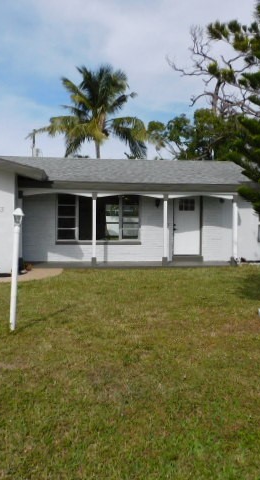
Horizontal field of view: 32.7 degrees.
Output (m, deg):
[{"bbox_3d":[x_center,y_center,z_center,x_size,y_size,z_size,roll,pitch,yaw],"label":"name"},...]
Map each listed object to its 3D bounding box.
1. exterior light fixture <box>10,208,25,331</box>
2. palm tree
[{"bbox_3d":[-1.508,0.386,5.834,0.150,1.609,0.150,3,3,0],"label":"exterior light fixture"},{"bbox_3d":[-2.428,-5.365,27.786,6.942,11.064,6.700,0,3,0],"label":"palm tree"}]

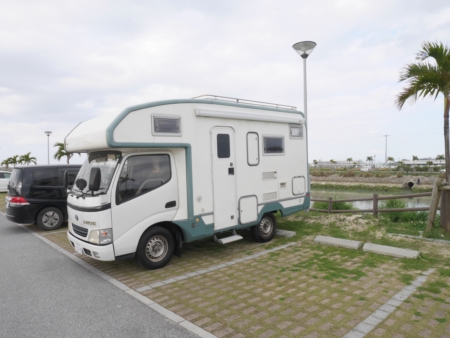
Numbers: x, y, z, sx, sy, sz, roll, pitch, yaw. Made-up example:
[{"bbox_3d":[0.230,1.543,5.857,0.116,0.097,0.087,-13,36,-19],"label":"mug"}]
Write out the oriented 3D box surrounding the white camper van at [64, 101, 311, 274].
[{"bbox_3d":[-0.442,0.145,6.602,4.950,2.850,2.000,-1,0,-42],"label":"white camper van"}]

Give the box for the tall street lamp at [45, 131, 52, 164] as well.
[{"bbox_3d":[-18.625,-0.953,33.000,0.800,5.650,0.800,-1,0,-43],"label":"tall street lamp"}]

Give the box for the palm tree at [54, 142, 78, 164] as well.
[{"bbox_3d":[-14.126,-0.307,28.000,2.300,4.200,2.300,-1,0,-43],"label":"palm tree"}]

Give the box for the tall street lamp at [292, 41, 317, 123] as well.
[{"bbox_3d":[2.708,-1.333,10.400,0.800,5.650,0.800,-1,0,-43],"label":"tall street lamp"}]

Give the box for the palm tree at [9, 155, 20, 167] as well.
[{"bbox_3d":[-30.971,-0.008,46.000,2.000,4.200,2.000,-1,0,-43],"label":"palm tree"}]

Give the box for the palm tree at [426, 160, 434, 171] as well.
[{"bbox_3d":[51.342,-1.012,78.000,1.700,2.900,1.700,-1,0,-43],"label":"palm tree"}]

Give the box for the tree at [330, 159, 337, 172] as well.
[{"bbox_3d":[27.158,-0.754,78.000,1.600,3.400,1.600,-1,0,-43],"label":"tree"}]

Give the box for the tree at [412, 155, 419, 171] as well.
[{"bbox_3d":[47.594,-1.534,78.000,1.600,4.100,1.600,-1,0,-43],"label":"tree"}]

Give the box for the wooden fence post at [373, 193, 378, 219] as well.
[{"bbox_3d":[4.513,1.087,9.350,0.140,0.740,0.140,-1,0,-43],"label":"wooden fence post"}]

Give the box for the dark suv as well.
[{"bbox_3d":[-4.067,0.746,9.937,4.650,1.780,1.720,-1,0,-42],"label":"dark suv"}]

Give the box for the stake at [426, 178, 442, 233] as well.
[{"bbox_3d":[4.828,0.855,7.250,0.120,1.240,0.120,11,-2,-43],"label":"stake"}]

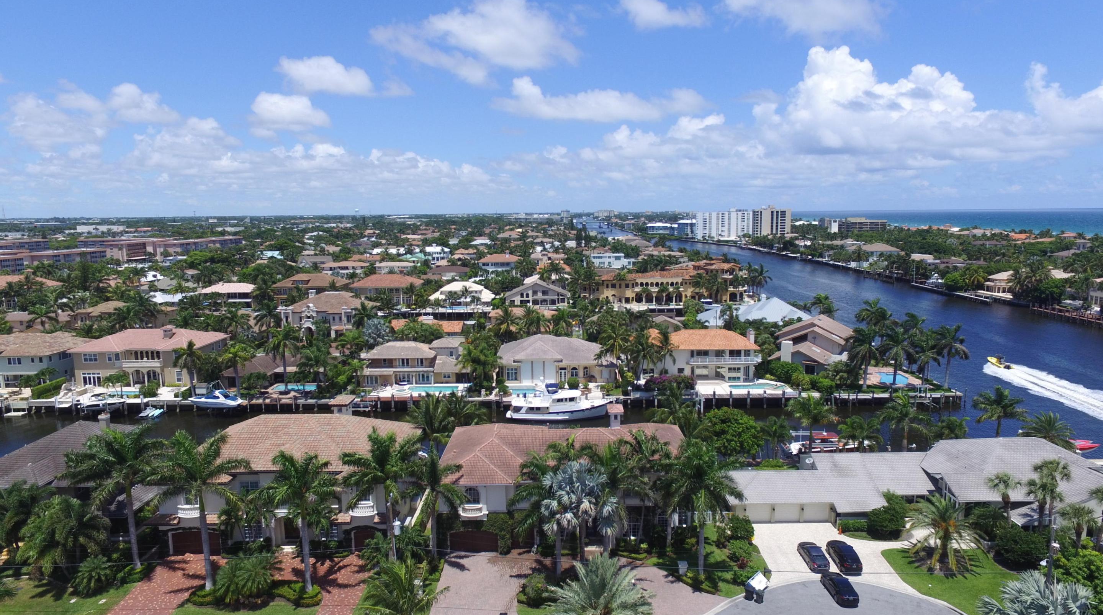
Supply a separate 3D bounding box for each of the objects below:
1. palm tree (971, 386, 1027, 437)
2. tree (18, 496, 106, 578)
[{"bbox_3d":[62.388,16.781,89.058,7.796,11.184,7.796,0,9,0],"label":"palm tree"},{"bbox_3d":[-46.480,21.747,60.699,8.680,8.080,8.420,0,9,0],"label":"tree"}]

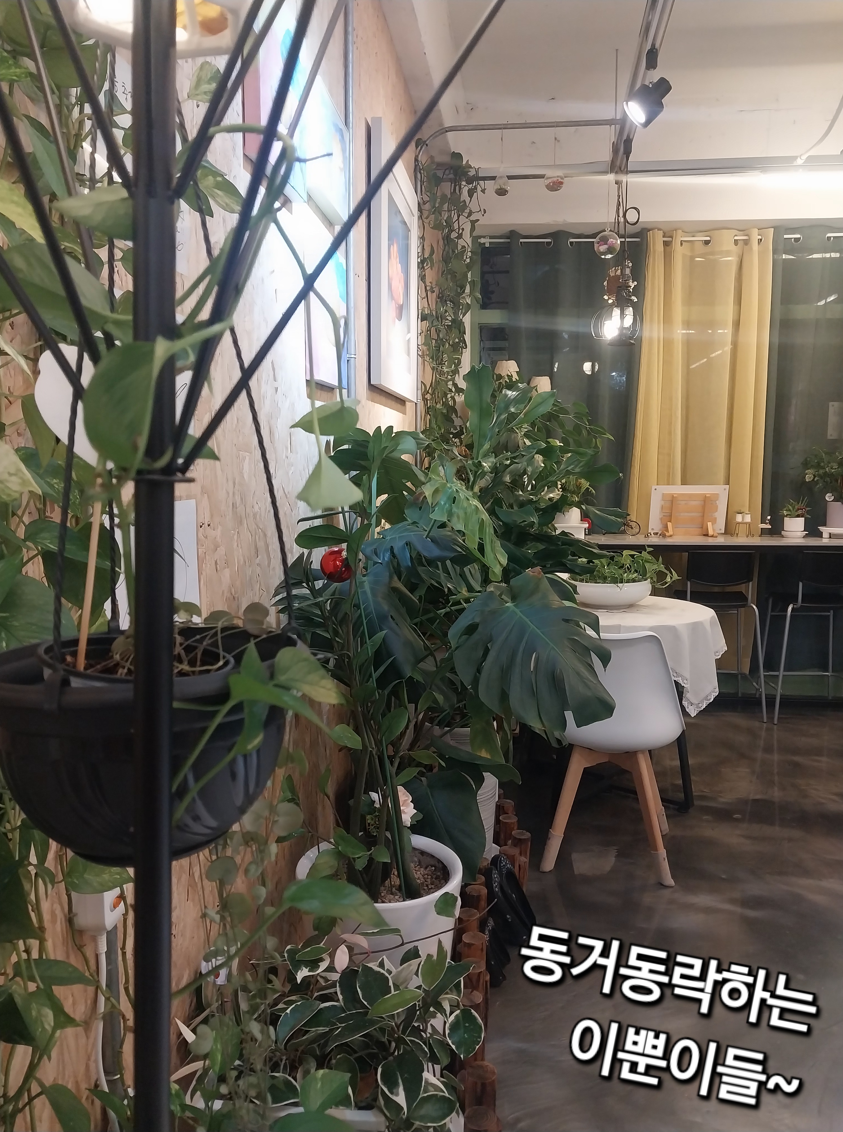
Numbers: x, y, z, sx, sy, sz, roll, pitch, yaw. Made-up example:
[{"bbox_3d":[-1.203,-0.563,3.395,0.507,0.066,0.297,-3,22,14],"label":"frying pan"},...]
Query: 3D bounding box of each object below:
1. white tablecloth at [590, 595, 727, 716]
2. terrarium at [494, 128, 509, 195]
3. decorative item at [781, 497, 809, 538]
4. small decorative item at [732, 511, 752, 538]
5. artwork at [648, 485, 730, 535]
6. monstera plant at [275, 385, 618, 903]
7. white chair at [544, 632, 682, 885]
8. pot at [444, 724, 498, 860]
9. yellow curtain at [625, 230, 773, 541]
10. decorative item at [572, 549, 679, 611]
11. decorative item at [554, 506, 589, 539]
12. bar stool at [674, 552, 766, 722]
[{"bbox_3d":[0.808,0.552,3.745,0.920,0.750,0.920,1,6,7],"label":"white tablecloth"},{"bbox_3d":[0.324,-1.631,3.439,0.066,0.259,0.066,1,6,5],"label":"terrarium"},{"bbox_3d":[2.100,-0.271,4.800,0.158,0.222,0.150,1,6,5],"label":"decorative item"},{"bbox_3d":[1.838,-0.241,4.854,0.115,0.150,0.075,1,6,5],"label":"small decorative item"},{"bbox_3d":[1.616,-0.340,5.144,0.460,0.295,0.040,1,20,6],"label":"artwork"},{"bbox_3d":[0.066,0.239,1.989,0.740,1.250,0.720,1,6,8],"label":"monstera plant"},{"bbox_3d":[0.673,0.603,2.971,0.460,0.820,0.510,2,7,13],"label":"white chair"},{"bbox_3d":[0.128,0.777,2.946,0.310,0.535,0.310,0,6,0],"label":"pot"},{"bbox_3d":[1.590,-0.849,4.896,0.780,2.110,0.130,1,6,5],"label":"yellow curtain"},{"bbox_3d":[0.902,0.045,3.779,0.460,0.250,0.380,1,6,7],"label":"decorative item"},{"bbox_3d":[0.830,-0.246,4.782,0.210,0.183,0.180,1,6,5],"label":"decorative item"},{"bbox_3d":[1.655,0.364,4.770,0.460,0.900,0.490,1,6,7],"label":"bar stool"}]

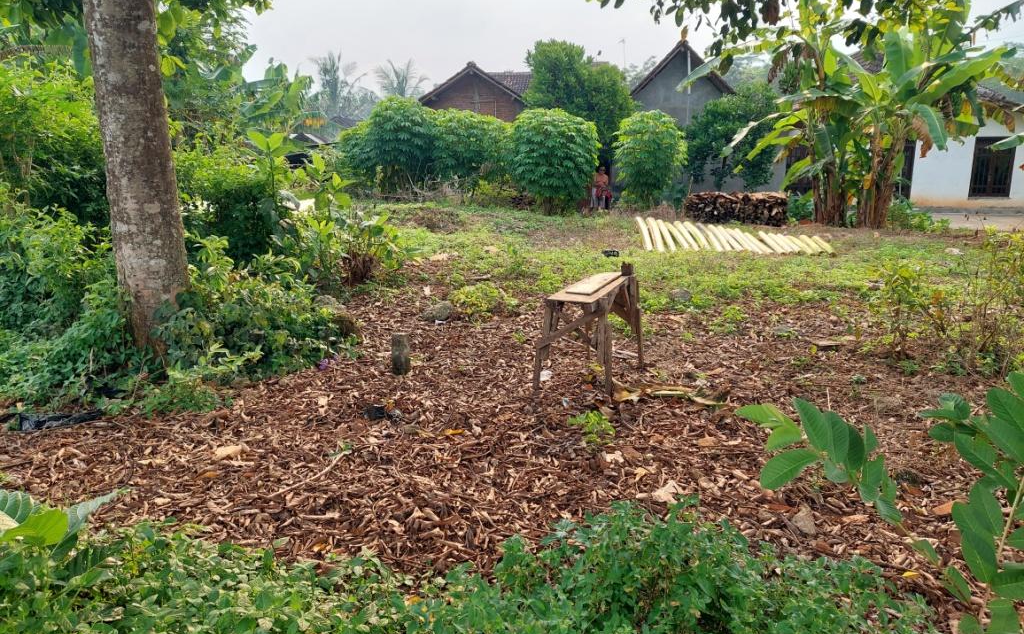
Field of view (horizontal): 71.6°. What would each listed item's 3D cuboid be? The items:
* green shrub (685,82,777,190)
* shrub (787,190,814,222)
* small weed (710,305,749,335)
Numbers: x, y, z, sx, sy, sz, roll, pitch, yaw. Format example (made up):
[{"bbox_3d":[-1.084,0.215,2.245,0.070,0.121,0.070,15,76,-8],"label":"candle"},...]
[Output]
[{"bbox_3d":[6.309,-5.125,20.500,2.600,3.350,2.300,0,12,0],"label":"green shrub"},{"bbox_3d":[6.728,-2.591,16.500,0.700,0.720,0.600,0,12,0],"label":"shrub"},{"bbox_3d":[1.945,0.022,6.350,0.320,0.200,0.280,0,12,0],"label":"small weed"}]

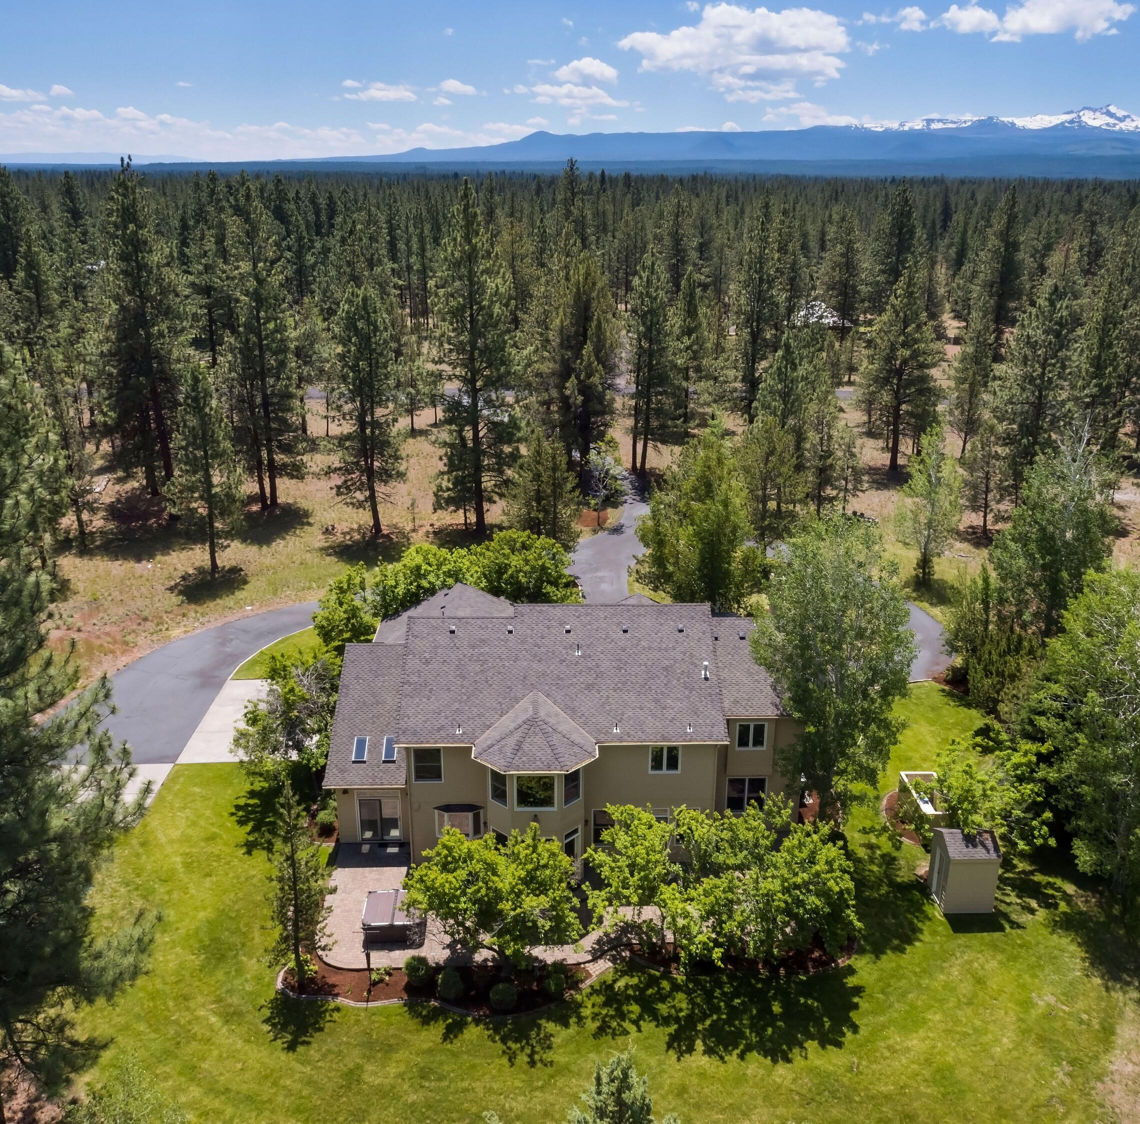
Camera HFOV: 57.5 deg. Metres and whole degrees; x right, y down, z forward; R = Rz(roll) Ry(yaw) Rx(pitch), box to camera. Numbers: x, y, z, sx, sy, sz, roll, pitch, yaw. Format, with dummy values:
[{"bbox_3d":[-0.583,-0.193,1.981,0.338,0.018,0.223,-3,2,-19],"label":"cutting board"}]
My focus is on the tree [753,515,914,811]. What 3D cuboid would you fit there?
[{"bbox_3d":[11.007,4.812,43.114,6.400,14.170,6.200,0,20,0],"label":"tree"}]

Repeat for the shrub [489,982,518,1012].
[{"bbox_3d":[-2.261,14.719,35.191,1.000,0.950,1.000,0,20,0],"label":"shrub"}]

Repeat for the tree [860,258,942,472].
[{"bbox_3d":[30.458,-17.788,95.168,7.400,19.260,7.400,1,21,0],"label":"tree"}]

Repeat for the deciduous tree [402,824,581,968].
[{"bbox_3d":[-2.692,12.033,36.181,6.000,5.300,5.500,0,20,0],"label":"deciduous tree"}]

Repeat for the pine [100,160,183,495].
[{"bbox_3d":[-34.819,-18.218,84.199,6.800,26.750,6.800,1,21,0],"label":"pine"}]

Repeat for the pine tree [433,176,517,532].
[{"bbox_3d":[-6.885,-14.238,75.700,6.500,25.810,6.500,1,21,0],"label":"pine tree"}]

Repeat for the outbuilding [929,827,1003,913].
[{"bbox_3d":[15.248,11.676,40.069,1.950,3.000,2.000,1,21,0],"label":"outbuilding"}]

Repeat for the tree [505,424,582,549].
[{"bbox_3d":[-1.949,-5.411,75.770,5.800,9.340,5.800,1,21,0],"label":"tree"}]

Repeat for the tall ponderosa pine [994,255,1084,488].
[{"bbox_3d":[40.533,-15.691,89.567,6.600,20.690,6.400,0,20,0],"label":"tall ponderosa pine"}]

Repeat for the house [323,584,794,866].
[{"bbox_3d":[0.100,5.878,47.822,21.200,9.200,17.400,0,21,-1],"label":"house"}]

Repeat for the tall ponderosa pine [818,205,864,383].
[{"bbox_3d":[39.111,-39.459,149.052,6.600,21.710,6.600,1,21,0],"label":"tall ponderosa pine"}]

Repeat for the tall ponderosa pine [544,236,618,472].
[{"bbox_3d":[1.102,-18.130,94.110,6.400,21.720,6.200,0,20,0],"label":"tall ponderosa pine"}]

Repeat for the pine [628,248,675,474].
[{"bbox_3d":[7.331,-18.353,96.355,4.200,20.640,4.200,0,20,0],"label":"pine"}]

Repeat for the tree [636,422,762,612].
[{"bbox_3d":[8.300,-2.787,66.667,7.600,11.800,7.300,0,21,0],"label":"tree"}]

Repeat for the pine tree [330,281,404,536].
[{"bbox_3d":[-15.323,-11.318,78.809,5.500,19.390,5.400,0,20,0],"label":"pine tree"}]

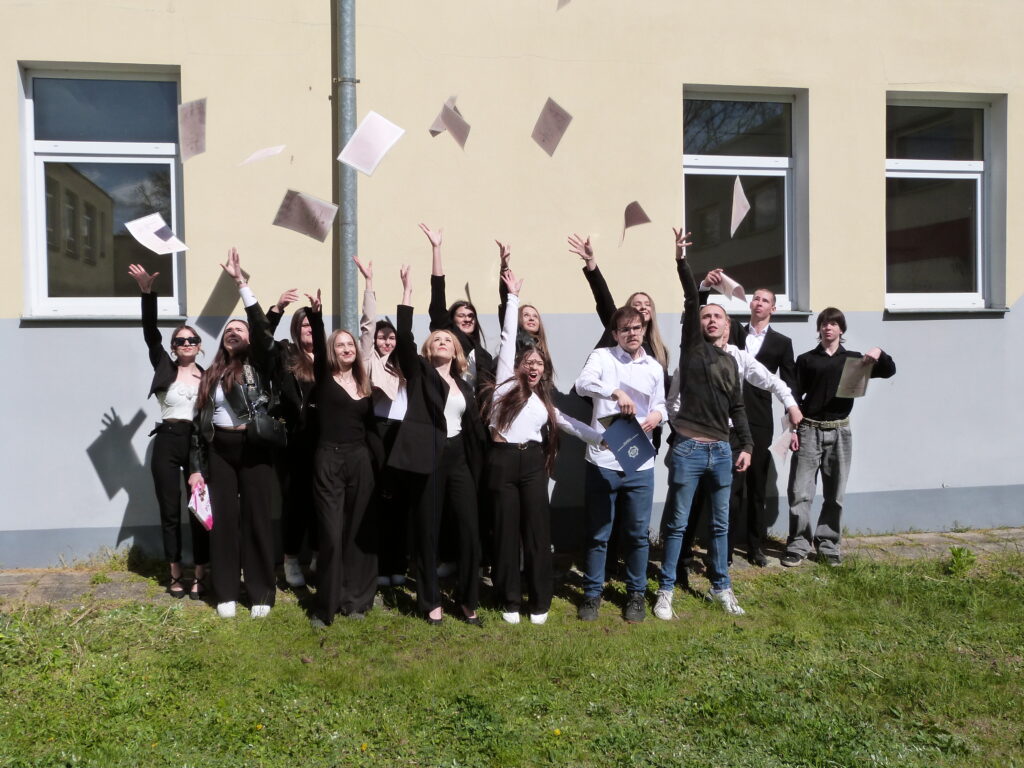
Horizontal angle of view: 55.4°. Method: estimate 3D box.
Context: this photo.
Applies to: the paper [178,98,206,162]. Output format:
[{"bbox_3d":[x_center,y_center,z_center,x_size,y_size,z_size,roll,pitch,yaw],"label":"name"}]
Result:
[{"bbox_3d":[-1.667,-1.327,5.100,0.020,0.297,0.210,19,33,14],"label":"paper"}]

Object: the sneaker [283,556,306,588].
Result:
[{"bbox_3d":[-1.450,1.261,6.499,0.100,0.130,0.270,-2,2,-23],"label":"sneaker"}]

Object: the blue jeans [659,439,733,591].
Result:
[{"bbox_3d":[1.075,0.759,5.720,0.400,0.890,0.290,-1,3,-10],"label":"blue jeans"}]

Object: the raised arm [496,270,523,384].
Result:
[{"bbox_3d":[-0.014,-0.324,5.600,0.140,0.670,0.170,5,4,0],"label":"raised arm"}]

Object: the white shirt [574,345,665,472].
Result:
[{"bbox_3d":[0.619,0.141,5.620,0.510,0.740,0.350,-1,3,0],"label":"white shirt"}]

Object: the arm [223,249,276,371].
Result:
[{"bbox_3d":[-1.554,-0.453,5.780,0.170,0.730,0.180,-14,6,-8],"label":"arm"}]

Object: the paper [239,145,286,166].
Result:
[{"bbox_3d":[-1.342,-1.229,5.250,0.280,0.050,0.210,-18,21,-3],"label":"paper"}]

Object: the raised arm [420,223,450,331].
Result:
[{"bbox_3d":[-0.497,-0.687,6.300,0.170,0.710,0.160,-3,3,0],"label":"raised arm"}]

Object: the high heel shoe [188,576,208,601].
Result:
[{"bbox_3d":[-1.975,1.284,6.130,0.090,0.120,0.220,-1,2,-9],"label":"high heel shoe"}]

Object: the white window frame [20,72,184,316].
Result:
[{"bbox_3d":[-2.946,-1.383,7.049,1.070,1.770,0.100,-1,2,-11],"label":"white window frame"}]

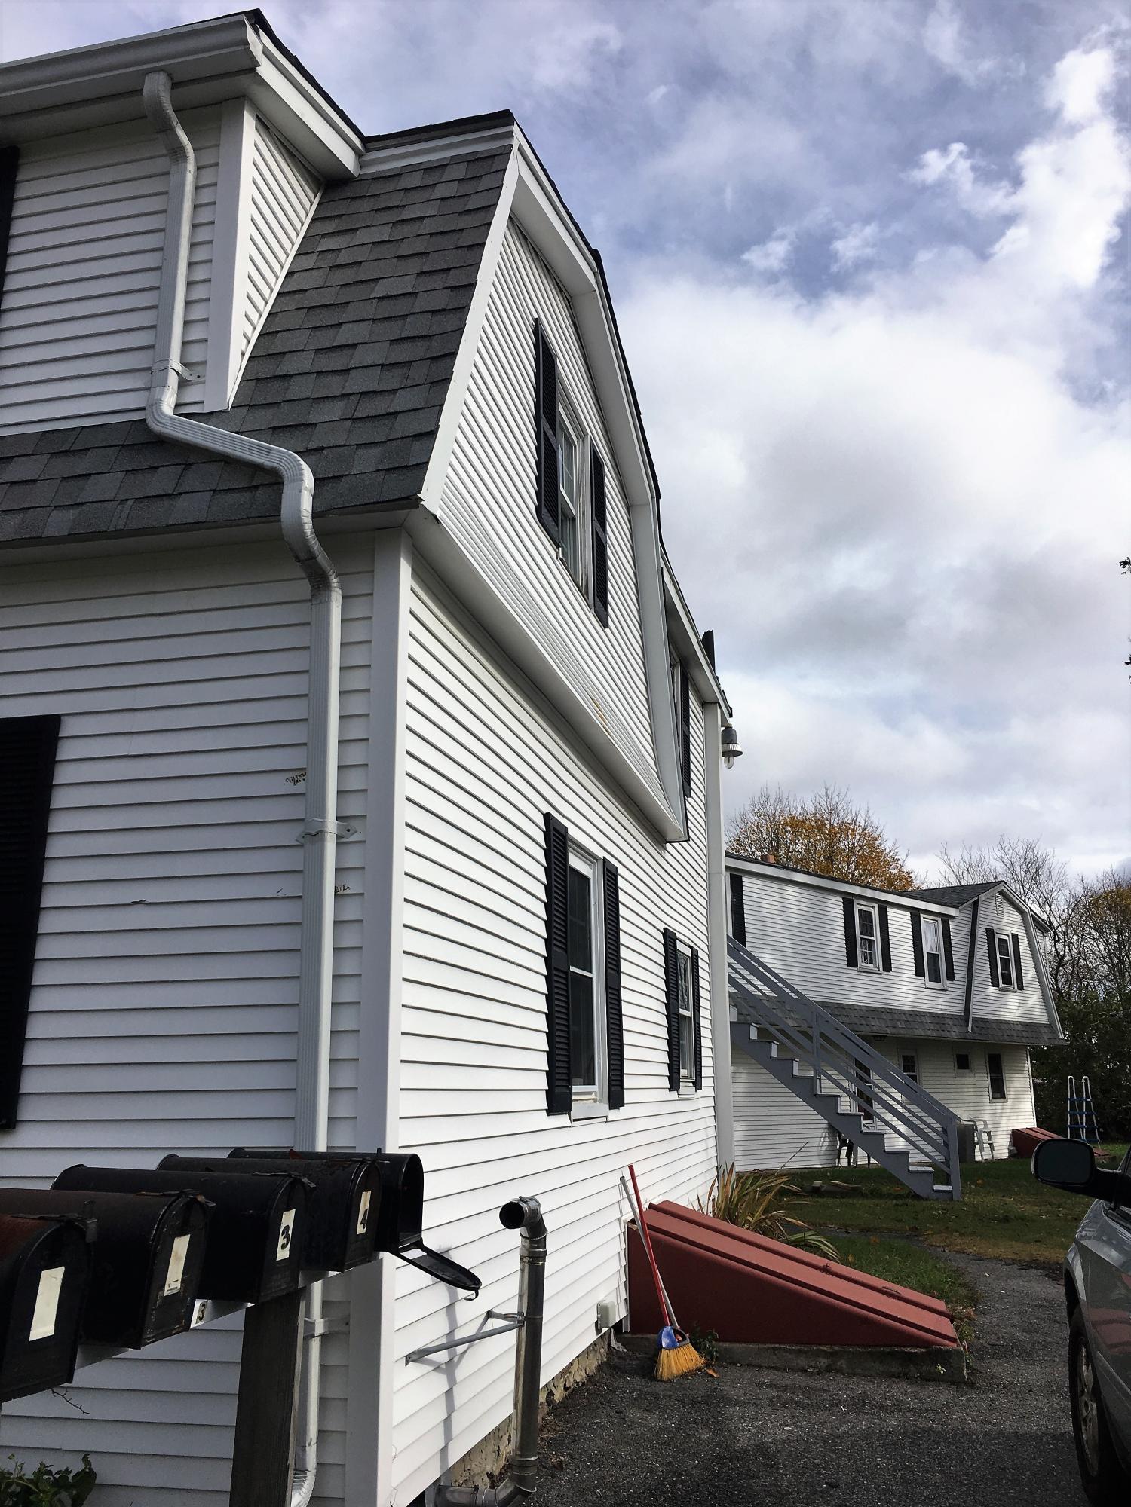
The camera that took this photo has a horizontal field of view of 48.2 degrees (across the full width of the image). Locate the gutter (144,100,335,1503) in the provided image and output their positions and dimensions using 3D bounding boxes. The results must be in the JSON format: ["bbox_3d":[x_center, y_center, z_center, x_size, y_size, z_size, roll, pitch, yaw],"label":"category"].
[{"bbox_3d":[-1.377,-0.203,4.910,0.980,6.000,0.440,-4,-15,12],"label":"gutter"}]

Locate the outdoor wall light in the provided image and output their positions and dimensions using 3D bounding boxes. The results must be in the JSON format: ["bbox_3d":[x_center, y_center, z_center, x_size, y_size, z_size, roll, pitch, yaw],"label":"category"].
[{"bbox_3d":[1.935,-0.068,14.928,0.360,0.530,0.330,-4,-15,12],"label":"outdoor wall light"}]

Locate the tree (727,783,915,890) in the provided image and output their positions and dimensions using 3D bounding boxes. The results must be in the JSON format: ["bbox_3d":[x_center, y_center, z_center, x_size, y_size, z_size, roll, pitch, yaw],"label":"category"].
[{"bbox_3d":[9.111,6.876,43.753,8.000,12.200,8.000,-4,-15,12],"label":"tree"}]

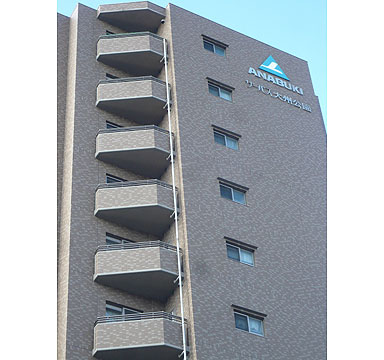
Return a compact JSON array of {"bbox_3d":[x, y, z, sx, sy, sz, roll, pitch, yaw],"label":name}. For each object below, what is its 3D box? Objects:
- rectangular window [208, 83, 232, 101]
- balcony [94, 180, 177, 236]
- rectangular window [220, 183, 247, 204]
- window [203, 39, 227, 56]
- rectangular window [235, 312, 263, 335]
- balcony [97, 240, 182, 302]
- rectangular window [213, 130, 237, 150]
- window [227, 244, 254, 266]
[{"bbox_3d":[0.914,-2.929,46.275,0.872,0.737,0.148,21,-59,-17],"label":"rectangular window"},{"bbox_3d":[-1.589,0.631,40.197,2.175,1.264,1.058,21,-59,-17],"label":"balcony"},{"bbox_3d":[1.201,0.448,41.445,0.872,0.737,0.148,21,-59,-17],"label":"rectangular window"},{"bbox_3d":[0.771,-4.617,48.690,0.872,0.737,0.148,21,-59,-17],"label":"window"},{"bbox_3d":[1.487,3.824,36.615,0.872,0.737,0.148,21,-59,-17],"label":"rectangular window"},{"bbox_3d":[-1.436,2.265,36.957,2.084,1.256,1.052,21,-59,-17],"label":"balcony"},{"bbox_3d":[1.057,-1.240,43.860,0.872,0.737,0.148,21,-59,-17],"label":"rectangular window"},{"bbox_3d":[1.344,2.136,39.030,0.872,0.737,0.148,21,-59,-17],"label":"window"}]

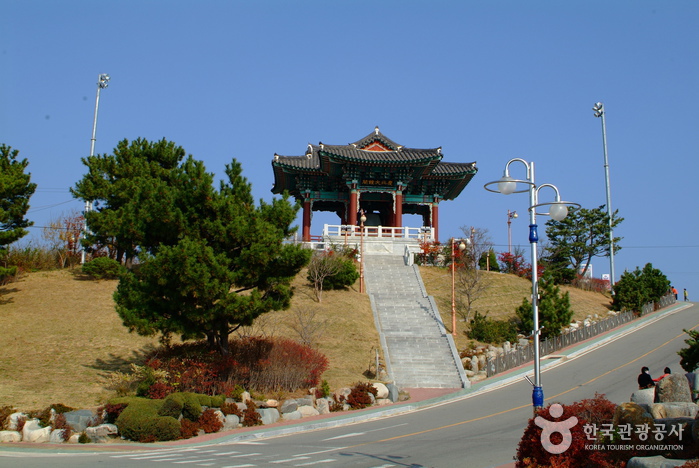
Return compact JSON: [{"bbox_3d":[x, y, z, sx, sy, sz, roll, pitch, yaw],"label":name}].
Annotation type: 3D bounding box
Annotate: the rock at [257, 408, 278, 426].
[{"bbox_3d":[-3.314,7.416,33.000,0.854,0.727,0.700,0,-12,0],"label":"rock"}]

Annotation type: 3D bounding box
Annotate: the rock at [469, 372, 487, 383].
[{"bbox_3d":[6.584,7.382,42.000,0.889,0.514,0.600,0,-12,0],"label":"rock"}]

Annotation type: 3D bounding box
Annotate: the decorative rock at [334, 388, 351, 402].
[{"bbox_3d":[-0.313,7.219,36.500,0.725,0.603,0.600,1,-13,0],"label":"decorative rock"}]

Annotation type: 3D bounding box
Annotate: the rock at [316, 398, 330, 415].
[{"bbox_3d":[-0.965,6.401,30.300,0.504,0.594,0.470,1,-13,0],"label":"rock"}]

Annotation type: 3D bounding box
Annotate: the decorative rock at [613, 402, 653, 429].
[{"bbox_3d":[5.913,3.814,16.997,0.848,0.612,0.720,1,-13,0],"label":"decorative rock"}]

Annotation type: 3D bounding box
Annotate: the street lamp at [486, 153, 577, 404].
[{"bbox_3d":[3.930,1.645,17.054,2.100,6.750,1.150,1,-13,0],"label":"street lamp"}]

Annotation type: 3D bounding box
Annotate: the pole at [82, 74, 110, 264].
[{"bbox_3d":[-19.990,-5.296,64.063,1.100,15.505,0.900,-3,-13,15],"label":"pole"}]

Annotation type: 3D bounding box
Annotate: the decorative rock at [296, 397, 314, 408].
[{"bbox_3d":[-1.649,6.315,30.600,0.654,0.450,0.520,1,-13,0],"label":"decorative rock"}]

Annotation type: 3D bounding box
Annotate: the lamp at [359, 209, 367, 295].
[{"bbox_3d":[0.877,1.042,53.124,0.420,5.495,0.850,2,-12,-8],"label":"lamp"}]

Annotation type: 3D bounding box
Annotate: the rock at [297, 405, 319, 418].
[{"bbox_3d":[-1.790,7.565,34.800,0.900,0.597,0.650,0,-12,0],"label":"rock"}]

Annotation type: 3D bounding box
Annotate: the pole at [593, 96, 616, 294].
[{"bbox_3d":[20.609,-3.003,66.031,1.100,16.094,0.800,1,-13,0],"label":"pole"}]

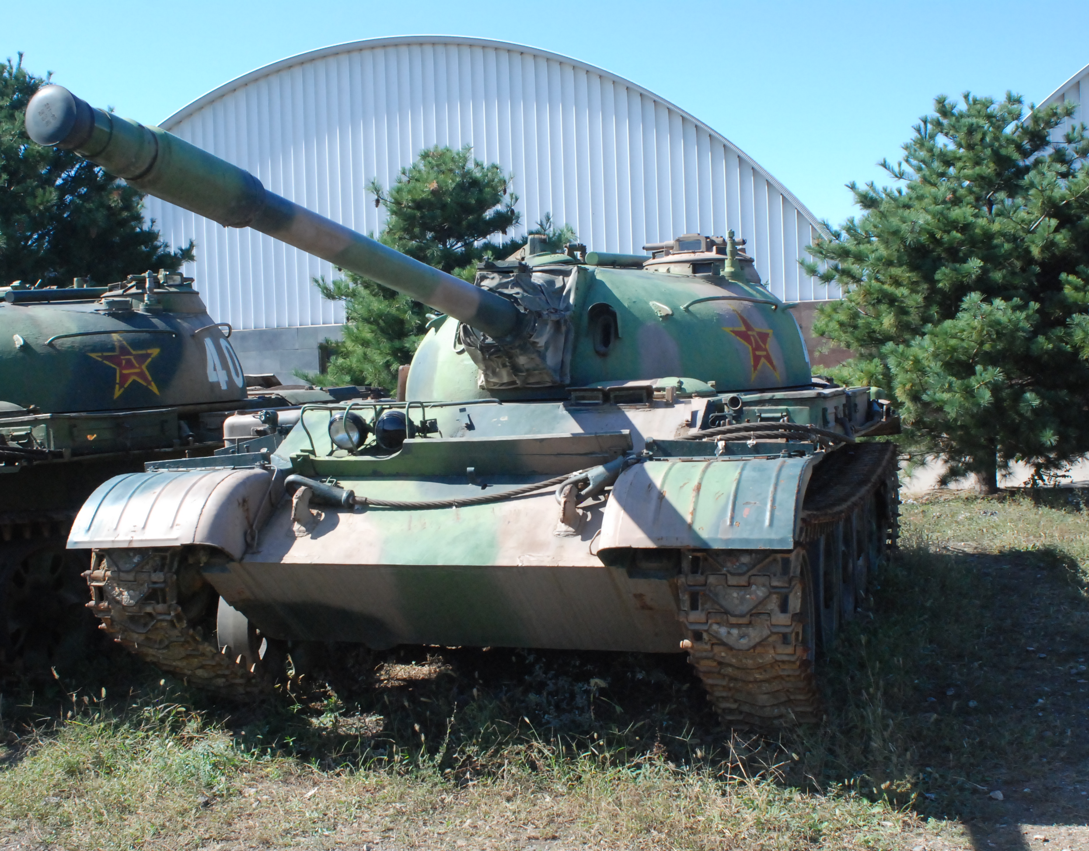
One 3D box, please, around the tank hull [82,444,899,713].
[{"bbox_3d":[0.364,0.568,7.074,2.860,1.190,5.320,-2,2,20],"label":"tank hull"}]

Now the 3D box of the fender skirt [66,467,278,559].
[{"bbox_3d":[-1.452,0.340,5.164,0.730,0.325,0.610,-2,2,20],"label":"fender skirt"}]

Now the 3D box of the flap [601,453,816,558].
[{"bbox_3d":[0.573,0.269,4.446,0.690,0.315,0.610,-2,2,20],"label":"flap"}]

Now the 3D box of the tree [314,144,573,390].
[{"bbox_3d":[-1.082,-1.150,15.047,3.400,4.300,3.400,-2,1,0],"label":"tree"}]

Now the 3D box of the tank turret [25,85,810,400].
[{"bbox_3d":[-0.217,-0.516,5.536,2.220,0.890,5.580,-2,2,20],"label":"tank turret"}]

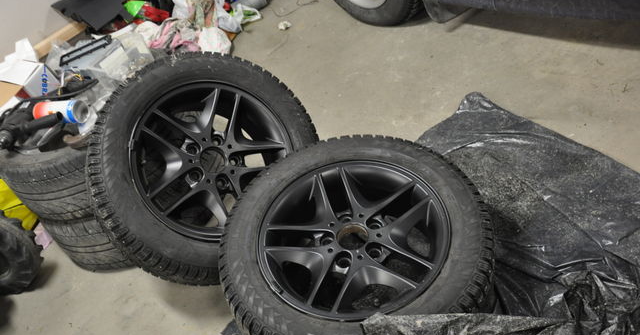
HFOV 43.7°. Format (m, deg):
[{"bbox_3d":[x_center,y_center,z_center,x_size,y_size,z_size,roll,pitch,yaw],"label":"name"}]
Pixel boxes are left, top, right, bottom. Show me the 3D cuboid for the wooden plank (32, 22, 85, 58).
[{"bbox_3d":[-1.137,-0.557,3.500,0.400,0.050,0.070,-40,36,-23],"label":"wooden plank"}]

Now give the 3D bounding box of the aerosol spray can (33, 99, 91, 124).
[{"bbox_3d":[-0.805,-0.174,2.480,0.185,0.067,0.067,2,41,24],"label":"aerosol spray can"}]

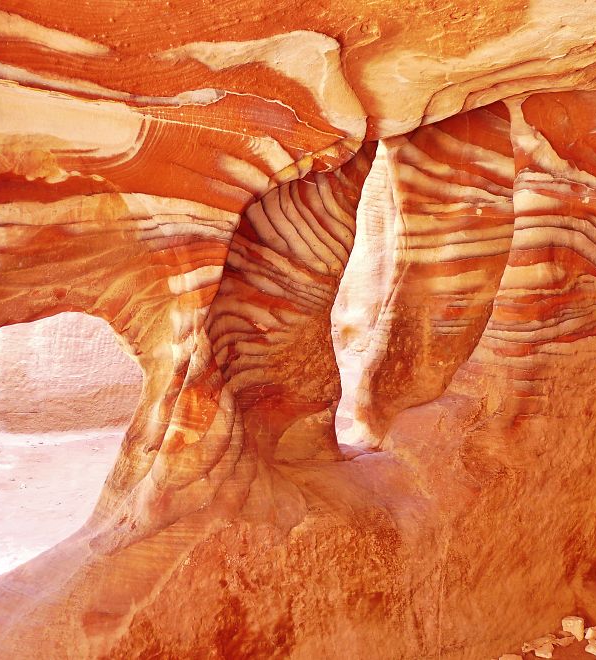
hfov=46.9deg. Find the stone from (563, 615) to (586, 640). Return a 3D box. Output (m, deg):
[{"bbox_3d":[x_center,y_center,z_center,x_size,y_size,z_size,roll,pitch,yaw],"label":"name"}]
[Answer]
[{"bbox_3d":[1.208,1.298,3.000,0.092,0.085,0.065,1,4,14],"label":"stone"}]

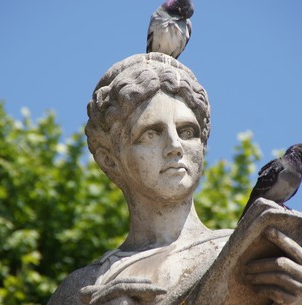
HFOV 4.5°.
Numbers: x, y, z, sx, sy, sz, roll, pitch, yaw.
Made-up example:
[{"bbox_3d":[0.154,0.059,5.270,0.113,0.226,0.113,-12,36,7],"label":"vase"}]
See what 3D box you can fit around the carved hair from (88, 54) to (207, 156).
[{"bbox_3d":[-0.009,-0.123,10.250,0.310,0.285,0.360,3,-16,-25],"label":"carved hair"}]

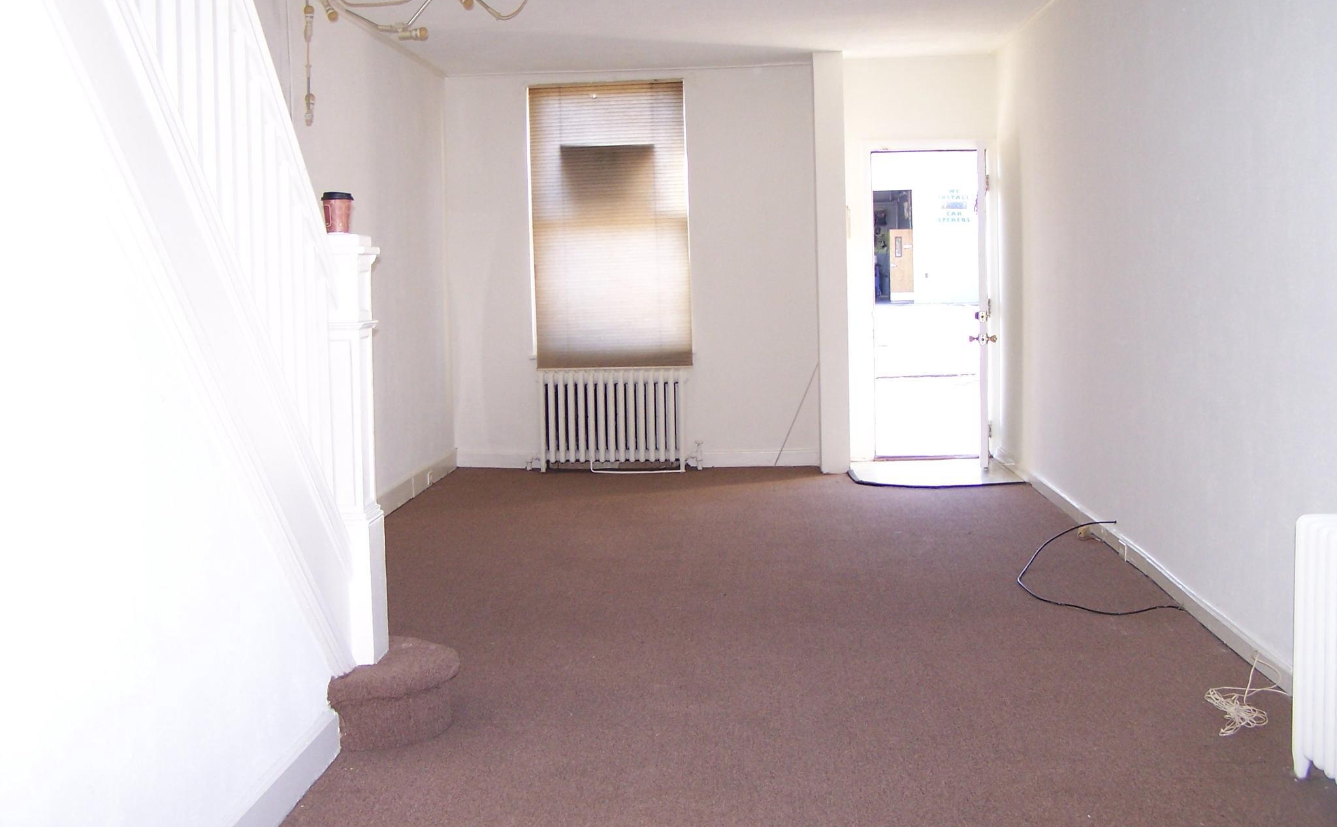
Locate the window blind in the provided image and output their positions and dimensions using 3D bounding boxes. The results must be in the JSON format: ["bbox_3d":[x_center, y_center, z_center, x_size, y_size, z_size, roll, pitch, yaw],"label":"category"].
[{"bbox_3d":[-0.386,-1.227,9.669,1.024,1.857,0.050,-1,5,4],"label":"window blind"}]

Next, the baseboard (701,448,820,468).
[{"bbox_3d":[0.614,0.302,9.775,0.780,0.123,0.025,-1,5,4],"label":"baseboard"}]

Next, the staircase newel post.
[{"bbox_3d":[-0.926,0.104,4.240,0.189,1.227,0.189,-1,5,4],"label":"staircase newel post"}]

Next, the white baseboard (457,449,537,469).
[{"bbox_3d":[-1.152,0.310,9.909,0.540,0.123,0.025,-1,5,4],"label":"white baseboard"}]

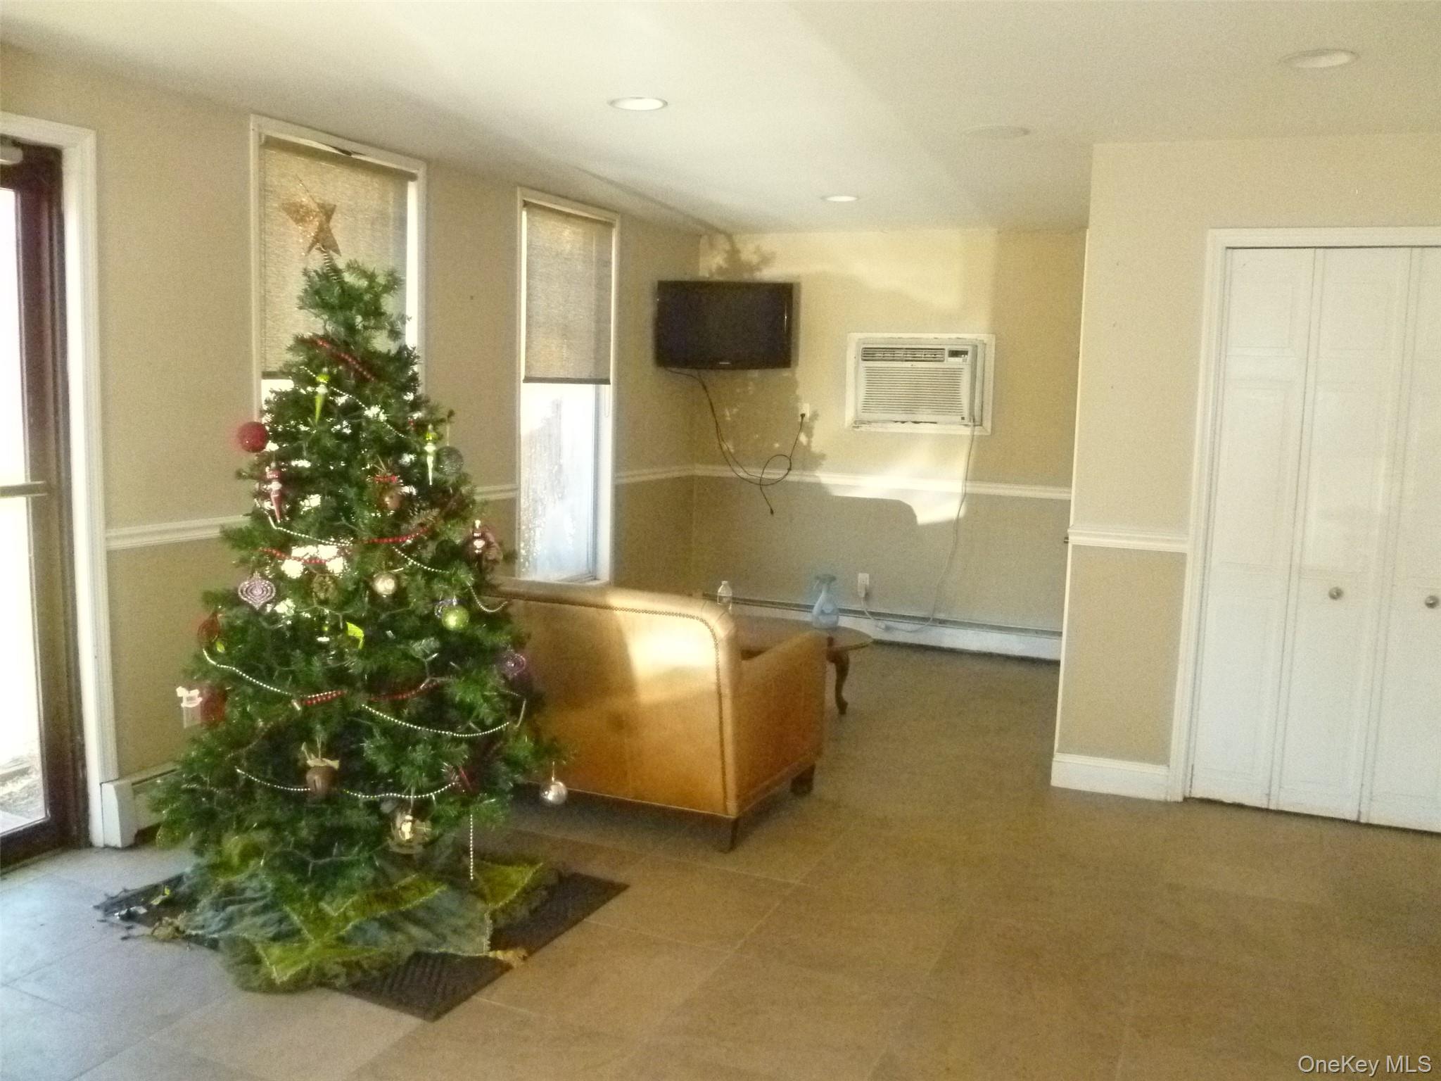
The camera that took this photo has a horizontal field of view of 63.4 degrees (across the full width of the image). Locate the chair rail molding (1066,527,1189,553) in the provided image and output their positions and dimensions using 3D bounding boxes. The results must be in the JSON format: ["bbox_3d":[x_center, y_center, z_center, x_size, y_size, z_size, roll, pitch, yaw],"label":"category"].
[{"bbox_3d":[1.516,0.004,4.351,0.429,0.066,0.025,5,8,21],"label":"chair rail molding"}]

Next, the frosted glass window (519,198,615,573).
[{"bbox_3d":[-0.811,-0.705,6.032,0.120,2.003,0.903,5,9,26],"label":"frosted glass window"}]

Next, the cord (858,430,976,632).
[{"bbox_3d":[1.132,-0.056,6.797,0.641,1.201,0.100,5,8,21],"label":"cord"}]

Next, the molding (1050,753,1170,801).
[{"bbox_3d":[1.506,0.907,4.492,0.436,0.132,0.020,5,8,21],"label":"molding"}]

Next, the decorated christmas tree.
[{"bbox_3d":[-1.083,0.127,3.354,1.170,1.850,1.170,5,8,21],"label":"decorated christmas tree"}]

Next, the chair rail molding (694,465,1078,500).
[{"bbox_3d":[0.886,-0.347,6.899,2.289,0.064,0.025,5,8,21],"label":"chair rail molding"}]

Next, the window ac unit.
[{"bbox_3d":[1.135,-0.901,6.712,0.847,0.563,0.220,5,8,21],"label":"window ac unit"}]

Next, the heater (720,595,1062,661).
[{"bbox_3d":[0.885,0.514,6.983,2.235,0.177,0.070,5,8,21],"label":"heater"}]

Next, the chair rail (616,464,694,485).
[{"bbox_3d":[-0.365,-0.387,6.897,0.025,0.062,0.927,5,9,26],"label":"chair rail"}]

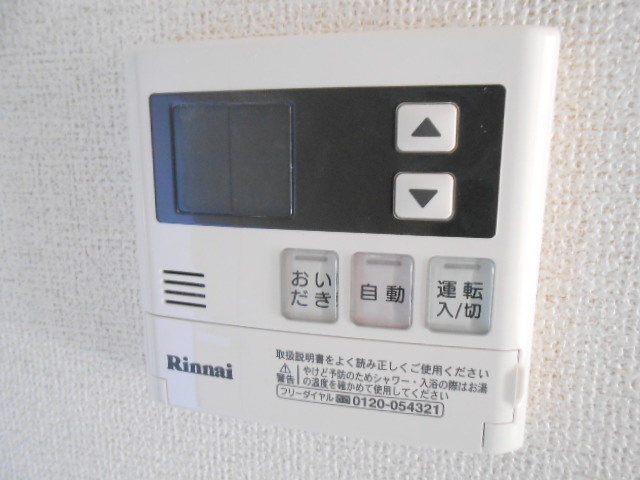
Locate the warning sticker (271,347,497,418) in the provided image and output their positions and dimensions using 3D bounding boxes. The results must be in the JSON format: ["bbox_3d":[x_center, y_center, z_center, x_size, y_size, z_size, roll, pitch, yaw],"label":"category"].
[{"bbox_3d":[0.018,0.045,0.148,0.065,0.017,0.001,3,11,13],"label":"warning sticker"}]

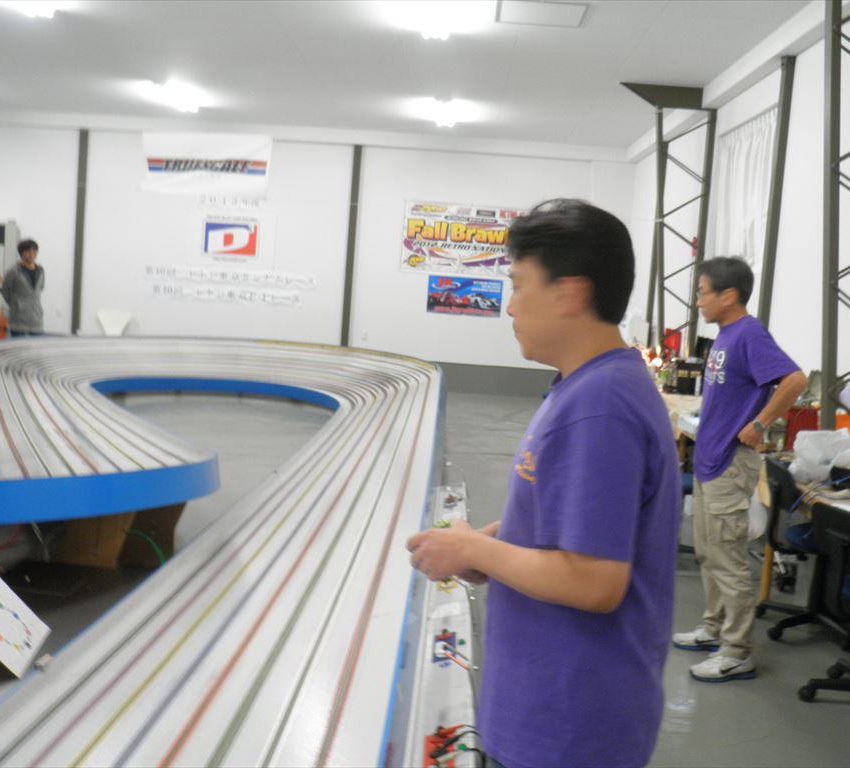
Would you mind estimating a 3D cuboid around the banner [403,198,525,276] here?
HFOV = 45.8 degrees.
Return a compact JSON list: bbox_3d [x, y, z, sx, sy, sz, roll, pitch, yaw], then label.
[{"bbox_3d":[0.724,-2.260,15.886,2.150,1.102,0.030,4,5,1],"label":"banner"}]

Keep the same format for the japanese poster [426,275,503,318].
[{"bbox_3d":[0.638,-1.383,15.961,1.170,0.585,0.020,4,5,1],"label":"japanese poster"}]

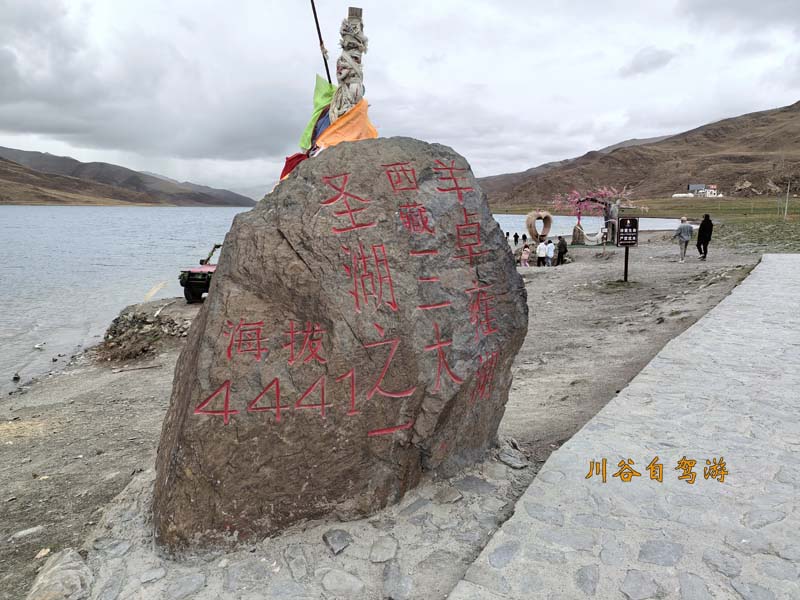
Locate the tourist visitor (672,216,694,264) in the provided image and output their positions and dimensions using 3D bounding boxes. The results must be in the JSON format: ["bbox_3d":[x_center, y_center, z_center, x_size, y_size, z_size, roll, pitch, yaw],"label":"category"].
[{"bbox_3d":[10.722,-2.270,23.730,0.620,1.720,0.480,-3,9,-17],"label":"tourist visitor"}]

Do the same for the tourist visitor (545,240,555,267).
[{"bbox_3d":[8.266,-2.474,34.625,0.470,1.650,0.340,1,9,9],"label":"tourist visitor"}]

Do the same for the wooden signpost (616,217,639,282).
[{"bbox_3d":[6.298,-1.390,17.333,0.570,1.760,0.080,2,9,11],"label":"wooden signpost"}]

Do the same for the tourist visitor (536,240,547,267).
[{"bbox_3d":[7.823,-2.497,34.626,0.500,1.660,0.340,2,9,11],"label":"tourist visitor"}]

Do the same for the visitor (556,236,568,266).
[{"bbox_3d":[8.984,-2.671,34.629,0.420,1.700,0.500,8,12,41],"label":"visitor"}]

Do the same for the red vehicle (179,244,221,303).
[{"bbox_3d":[-5.761,-0.990,20.600,1.450,1.740,2.800,2,9,14],"label":"red vehicle"}]

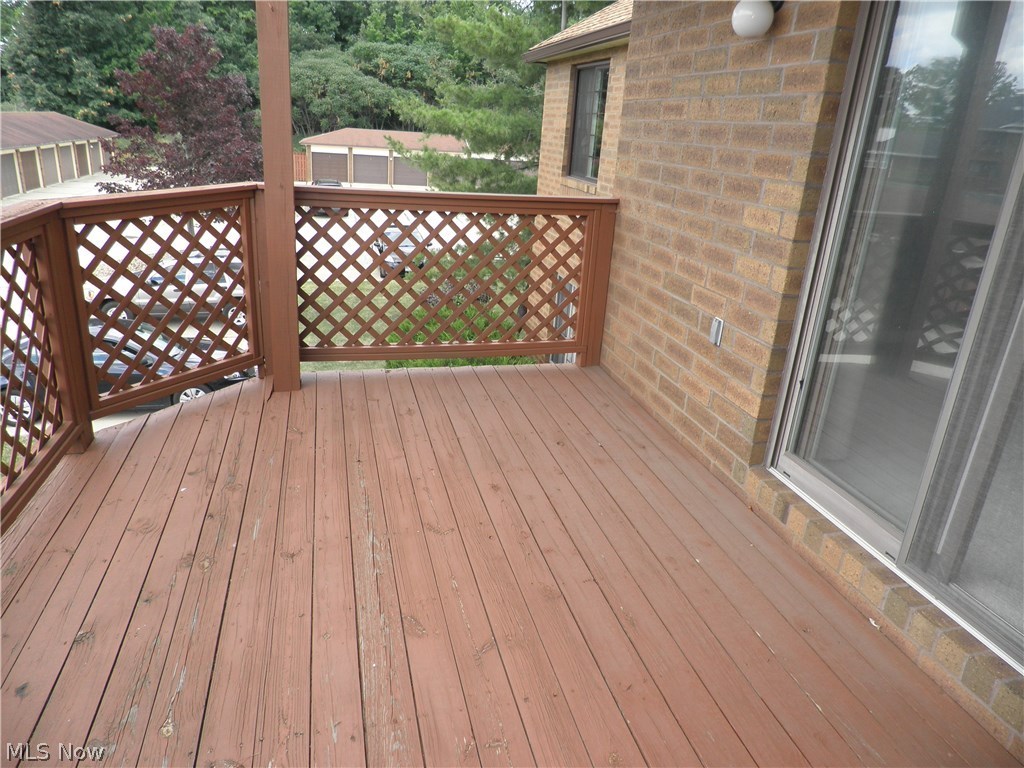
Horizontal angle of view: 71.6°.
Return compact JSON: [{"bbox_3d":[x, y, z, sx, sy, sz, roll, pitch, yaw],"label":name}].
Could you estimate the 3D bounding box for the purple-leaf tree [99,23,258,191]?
[{"bbox_3d":[-10.822,-7.809,23.595,5.700,7.500,5.600,-2,21,-14],"label":"purple-leaf tree"}]

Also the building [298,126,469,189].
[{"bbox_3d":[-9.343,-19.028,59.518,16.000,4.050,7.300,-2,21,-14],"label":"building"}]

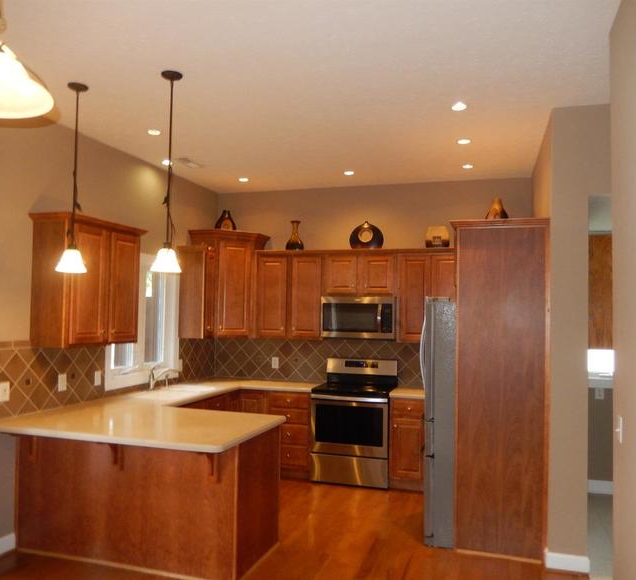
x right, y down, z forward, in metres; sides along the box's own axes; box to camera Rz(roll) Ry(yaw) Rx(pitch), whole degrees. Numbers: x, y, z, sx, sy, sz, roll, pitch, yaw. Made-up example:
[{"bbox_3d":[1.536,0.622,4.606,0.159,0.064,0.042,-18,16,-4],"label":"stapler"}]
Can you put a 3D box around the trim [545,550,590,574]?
[{"bbox_3d":[1.646,1.793,3.682,0.268,0.110,0.018,1,-2,17],"label":"trim"}]

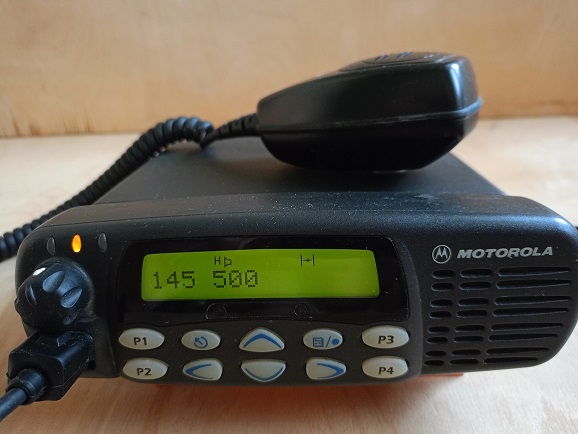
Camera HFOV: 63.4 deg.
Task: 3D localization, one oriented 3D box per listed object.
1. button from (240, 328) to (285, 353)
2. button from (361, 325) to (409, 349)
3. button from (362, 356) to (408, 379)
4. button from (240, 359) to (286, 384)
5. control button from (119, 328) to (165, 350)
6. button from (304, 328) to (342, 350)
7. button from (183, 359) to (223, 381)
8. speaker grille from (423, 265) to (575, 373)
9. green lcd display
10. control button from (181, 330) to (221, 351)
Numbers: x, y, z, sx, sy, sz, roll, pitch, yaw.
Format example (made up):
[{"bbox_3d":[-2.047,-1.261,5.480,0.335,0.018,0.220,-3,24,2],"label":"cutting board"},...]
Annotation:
[{"bbox_3d":[-0.009,0.039,0.151,0.015,0.008,0.003,-1,21,2],"label":"button"},{"bbox_3d":[0.031,0.038,0.151,0.015,0.007,0.003,-1,21,2],"label":"button"},{"bbox_3d":[0.031,0.049,0.151,0.015,0.007,0.003,-1,20,2],"label":"button"},{"bbox_3d":[-0.008,0.051,0.153,0.015,0.007,0.003,-1,20,2],"label":"button"},{"bbox_3d":[-0.048,0.040,0.153,0.015,0.007,0.003,-1,21,2],"label":"control button"},{"bbox_3d":[0.011,0.039,0.147,0.013,0.007,0.003,-1,20,2],"label":"button"},{"bbox_3d":[-0.028,0.050,0.154,0.013,0.007,0.003,-1,20,2],"label":"button"},{"bbox_3d":[0.065,0.032,0.148,0.042,0.034,0.006,-2,20,-1],"label":"speaker grille"},{"bbox_3d":[-0.009,0.018,0.149,0.075,0.017,0.003,-1,21,2],"label":"green lcd display"},{"bbox_3d":[-0.028,0.039,0.151,0.013,0.007,0.003,-1,21,2],"label":"control button"}]

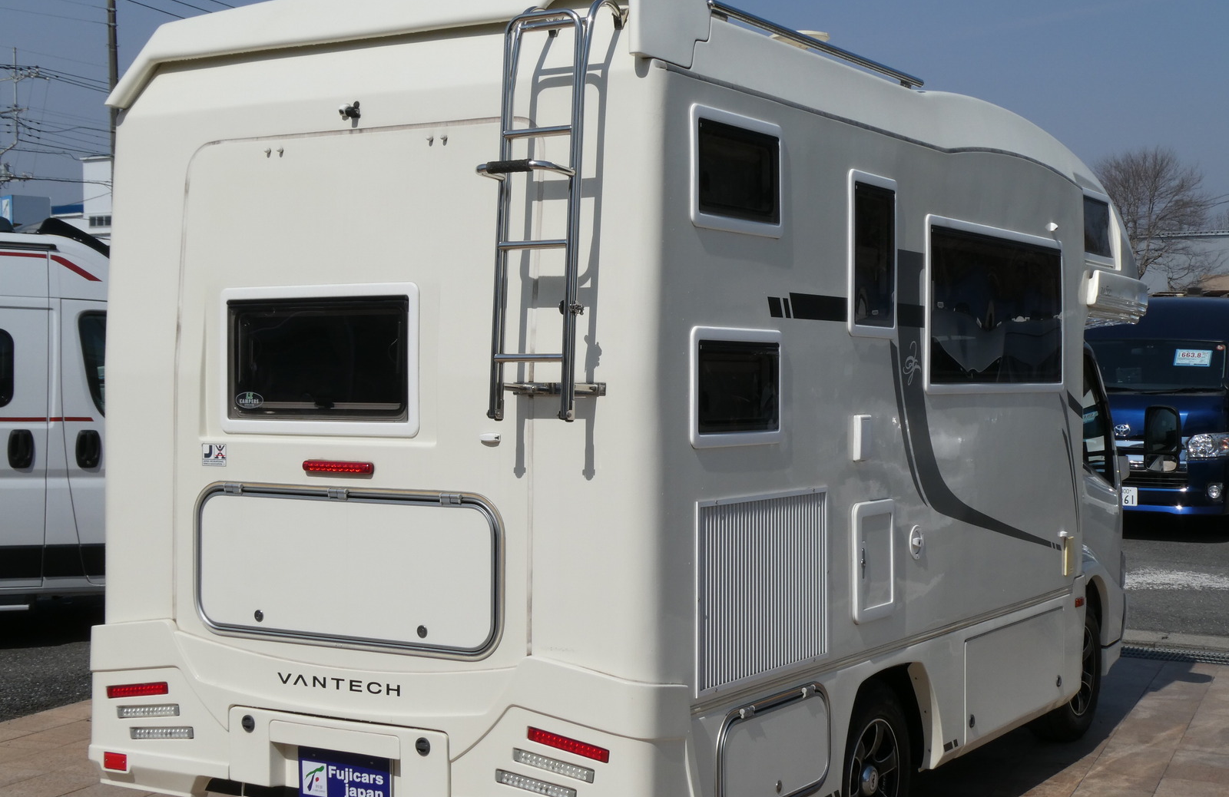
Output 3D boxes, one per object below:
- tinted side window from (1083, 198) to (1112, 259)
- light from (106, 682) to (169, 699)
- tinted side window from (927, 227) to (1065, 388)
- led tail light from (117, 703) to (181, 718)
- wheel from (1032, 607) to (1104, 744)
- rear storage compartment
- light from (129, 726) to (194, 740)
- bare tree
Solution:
[{"bbox_3d":[2.074,-0.732,7.635,0.040,0.239,0.418,0,1,32],"label":"tinted side window"},{"bbox_3d":[-1.444,0.888,5.402,0.266,0.038,0.030,-9,-4,31],"label":"light"},{"bbox_3d":[1.385,-0.313,6.361,0.040,0.518,1.327,0,1,32],"label":"tinted side window"},{"bbox_3d":[-1.405,0.948,5.379,0.265,0.036,0.030,-8,-4,31],"label":"led tail light"},{"bbox_3d":[2.018,1.209,8.036,0.210,0.650,0.650,0,1,32],"label":"wheel"},{"bbox_3d":[-0.775,0.482,5.027,1.131,0.454,0.045,0,1,31],"label":"rear storage compartment"},{"bbox_3d":[-1.329,0.984,5.219,0.252,0.036,0.030,-8,-4,36],"label":"light"},{"bbox_3d":[12.664,-2.374,42.000,3.100,7.200,3.100,0,1,32],"label":"bare tree"}]

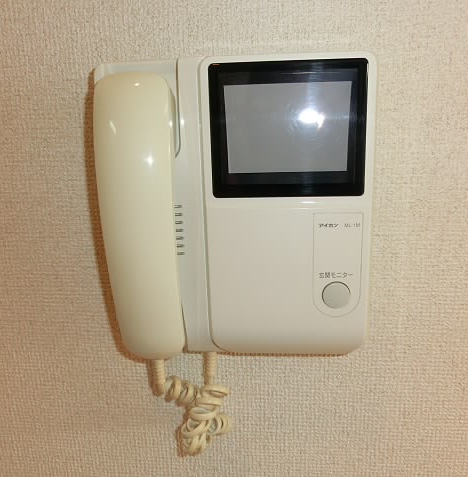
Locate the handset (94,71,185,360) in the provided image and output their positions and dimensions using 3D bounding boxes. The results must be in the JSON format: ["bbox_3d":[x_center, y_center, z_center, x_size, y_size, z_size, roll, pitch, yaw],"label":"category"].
[{"bbox_3d":[-0.065,-0.007,0.318,0.056,0.208,0.050,0,14,5],"label":"handset"}]

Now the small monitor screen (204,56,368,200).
[{"bbox_3d":[0.035,-0.071,0.294,0.101,0.087,0.015,0,14,5],"label":"small monitor screen"}]

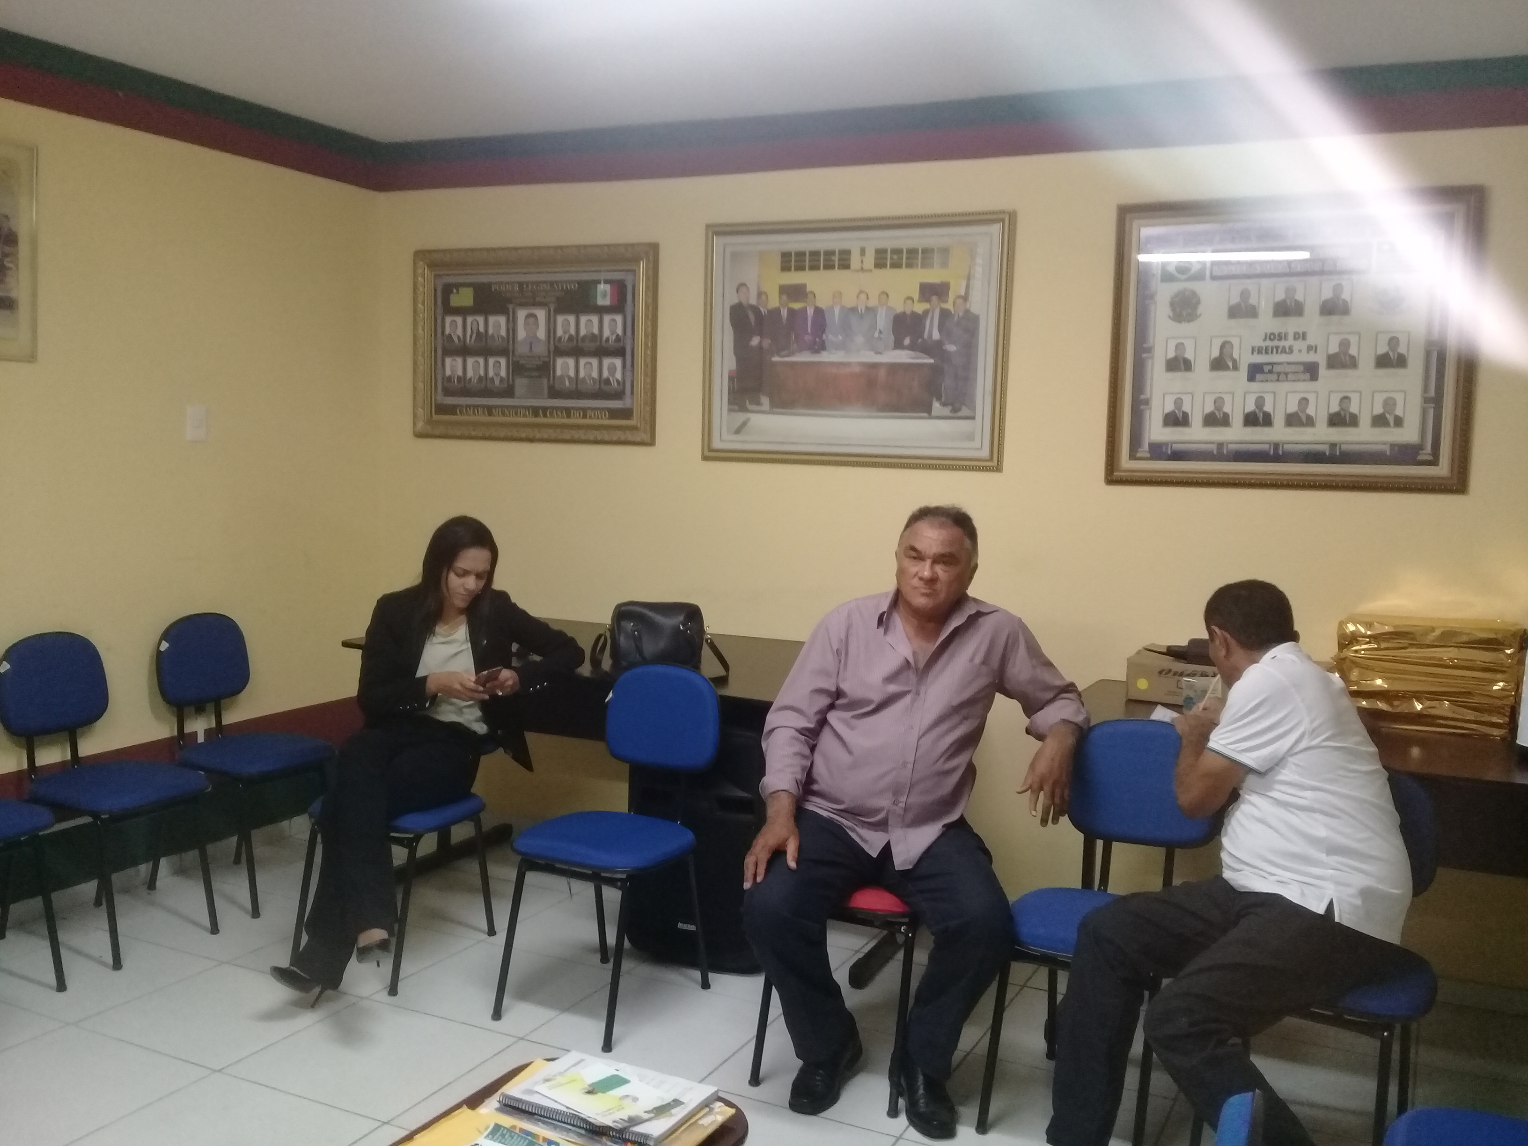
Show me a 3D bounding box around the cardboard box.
[{"bbox_3d":[1.122,0.269,3.519,0.320,0.120,0.230,4,6,24],"label":"cardboard box"}]

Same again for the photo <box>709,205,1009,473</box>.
[{"bbox_3d":[0.253,-0.677,4.030,0.963,0.717,0.045,5,6,26],"label":"photo"}]

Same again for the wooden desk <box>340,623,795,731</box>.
[{"bbox_3d":[-0.343,0.619,4.002,1.620,0.765,0.800,5,6,26],"label":"wooden desk"}]

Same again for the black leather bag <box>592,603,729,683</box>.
[{"bbox_3d":[-0.287,0.172,3.731,0.320,0.175,0.160,2,5,-1],"label":"black leather bag"}]

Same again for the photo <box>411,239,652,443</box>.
[{"bbox_3d":[-0.765,-0.752,4.518,0.967,0.631,0.045,5,6,26],"label":"photo"}]

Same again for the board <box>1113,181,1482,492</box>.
[{"bbox_3d":[1.336,-0.589,3.512,0.878,0.746,0.045,5,6,26],"label":"board"}]

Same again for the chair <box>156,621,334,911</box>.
[{"bbox_3d":[-1.559,0.541,4.087,0.510,0.820,0.440,5,6,26],"label":"chair"}]

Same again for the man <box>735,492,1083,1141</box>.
[{"bbox_3d":[0.359,0.491,2.962,0.640,1.265,0.700,4,6,19],"label":"man"}]

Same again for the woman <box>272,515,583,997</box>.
[{"bbox_3d":[-0.877,0.446,3.504,0.550,1.175,0.680,4,6,21],"label":"woman"}]

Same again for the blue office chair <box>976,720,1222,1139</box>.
[{"bbox_3d":[0.725,0.735,2.881,0.440,0.820,0.510,5,6,29],"label":"blue office chair"}]

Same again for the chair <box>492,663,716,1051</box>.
[{"bbox_3d":[-0.366,0.652,3.357,0.440,0.820,0.510,5,6,29],"label":"chair"}]

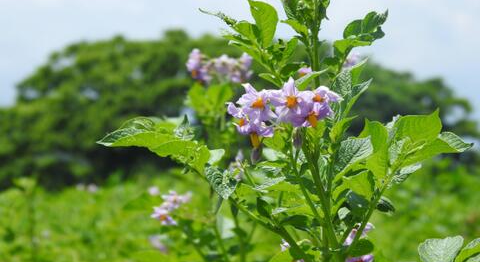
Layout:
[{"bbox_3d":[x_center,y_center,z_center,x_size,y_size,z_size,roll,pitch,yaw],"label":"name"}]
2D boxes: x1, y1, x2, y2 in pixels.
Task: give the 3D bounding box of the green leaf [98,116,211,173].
[{"bbox_3d":[-0.059,0.009,1.630,0.076,0.038,0.042,0,-1,0],"label":"green leaf"}]

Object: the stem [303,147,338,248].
[{"bbox_3d":[0.061,0.050,1.790,0.009,0.077,0.009,-14,0,0],"label":"stem"}]

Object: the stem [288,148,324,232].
[{"bbox_3d":[0.049,0.043,1.740,0.004,0.066,0.004,-21,9,0],"label":"stem"}]

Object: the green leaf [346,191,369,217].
[{"bbox_3d":[0.080,0.050,1.600,0.016,0.018,0.014,0,-1,18],"label":"green leaf"}]

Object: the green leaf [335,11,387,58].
[{"bbox_3d":[0.093,-0.073,1.800,0.041,0.036,0.024,0,-1,0],"label":"green leaf"}]

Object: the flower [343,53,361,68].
[{"bbox_3d":[0.099,-0.063,2.100,0.018,0.015,0.016,0,-1,0],"label":"flower"}]

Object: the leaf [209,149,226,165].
[{"bbox_3d":[-0.017,0.019,1.670,0.014,0.012,0.010,0,-1,0],"label":"leaf"}]

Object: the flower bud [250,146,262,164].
[{"bbox_3d":[0.011,0.016,1.590,0.008,0.012,0.008,0,-1,0],"label":"flower bud"}]

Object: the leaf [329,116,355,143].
[{"bbox_3d":[0.078,-0.001,1.770,0.007,0.025,0.013,43,-6,-32],"label":"leaf"}]

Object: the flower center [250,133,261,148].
[{"bbox_3d":[0.012,0.007,1.770,0.007,0.011,0.007,0,-1,0],"label":"flower center"}]

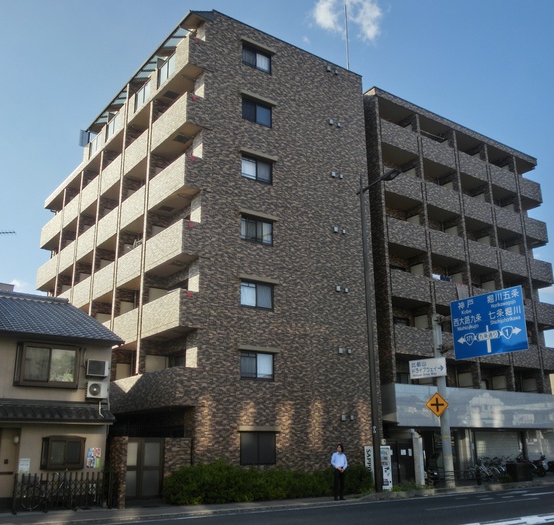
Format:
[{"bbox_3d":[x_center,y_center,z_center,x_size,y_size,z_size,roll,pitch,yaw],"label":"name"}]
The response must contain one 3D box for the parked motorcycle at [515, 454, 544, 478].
[{"bbox_3d":[12.805,10.224,30.636,0.680,1.080,1.750,7,-18,-23],"label":"parked motorcycle"}]

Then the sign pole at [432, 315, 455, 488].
[{"bbox_3d":[7.008,5.724,25.678,0.380,7.100,0.380,11,-21,-35],"label":"sign pole"}]

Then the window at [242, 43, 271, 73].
[{"bbox_3d":[-0.946,-9.336,27.874,1.588,1.078,0.154,11,-21,-35],"label":"window"}]

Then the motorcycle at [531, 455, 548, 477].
[{"bbox_3d":[14.623,11.489,34.303,0.680,1.100,1.750,4,-18,-15],"label":"motorcycle"}]

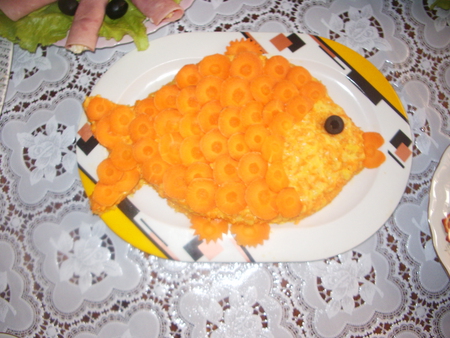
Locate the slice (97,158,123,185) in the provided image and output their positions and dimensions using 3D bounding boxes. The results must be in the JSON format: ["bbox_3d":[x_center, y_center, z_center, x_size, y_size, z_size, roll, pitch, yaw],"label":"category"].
[{"bbox_3d":[-0.114,0.003,0.452,0.027,0.005,0.027,0,82,3],"label":"slice"}]

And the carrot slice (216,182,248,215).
[{"bbox_3d":[0.006,0.029,0.449,0.031,0.004,0.032,0,88,-3],"label":"carrot slice"}]

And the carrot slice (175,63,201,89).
[{"bbox_3d":[-0.037,-0.095,0.469,0.028,0.004,0.029,0,75,5],"label":"carrot slice"}]

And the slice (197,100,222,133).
[{"bbox_3d":[-0.012,-0.050,0.441,0.031,0.004,0.031,0,81,0],"label":"slice"}]

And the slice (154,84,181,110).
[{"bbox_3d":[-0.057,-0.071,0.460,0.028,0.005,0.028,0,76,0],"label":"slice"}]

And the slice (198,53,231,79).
[{"bbox_3d":[-0.010,-0.103,0.458,0.032,0.004,0.032,0,69,0],"label":"slice"}]

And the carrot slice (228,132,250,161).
[{"bbox_3d":[0.015,-0.021,0.434,0.025,0.004,0.025,0,81,-3],"label":"carrot slice"}]

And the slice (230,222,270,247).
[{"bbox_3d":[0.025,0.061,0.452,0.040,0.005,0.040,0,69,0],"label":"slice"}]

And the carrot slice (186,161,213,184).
[{"bbox_3d":[-0.024,0.006,0.434,0.026,0.004,0.026,0,86,0],"label":"carrot slice"}]

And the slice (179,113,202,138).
[{"bbox_3d":[-0.031,-0.043,0.453,0.027,0.005,0.027,0,82,-6],"label":"slice"}]

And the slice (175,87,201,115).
[{"bbox_3d":[-0.034,-0.067,0.448,0.028,0.004,0.028,0,75,0],"label":"slice"}]

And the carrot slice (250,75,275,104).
[{"bbox_3d":[0.039,-0.080,0.459,0.028,0.005,0.028,0,78,-3],"label":"carrot slice"}]

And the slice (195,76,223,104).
[{"bbox_3d":[-0.015,-0.080,0.464,0.029,0.004,0.030,0,77,-1],"label":"slice"}]

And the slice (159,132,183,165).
[{"bbox_3d":[-0.052,-0.020,0.452,0.029,0.004,0.031,0,81,1],"label":"slice"}]

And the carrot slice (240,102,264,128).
[{"bbox_3d":[0.029,-0.052,0.441,0.027,0.004,0.027,0,81,-3],"label":"carrot slice"}]

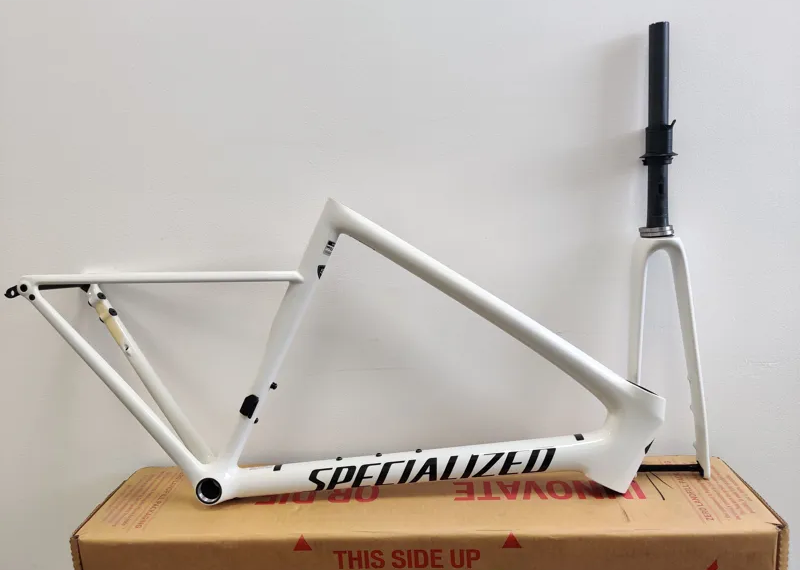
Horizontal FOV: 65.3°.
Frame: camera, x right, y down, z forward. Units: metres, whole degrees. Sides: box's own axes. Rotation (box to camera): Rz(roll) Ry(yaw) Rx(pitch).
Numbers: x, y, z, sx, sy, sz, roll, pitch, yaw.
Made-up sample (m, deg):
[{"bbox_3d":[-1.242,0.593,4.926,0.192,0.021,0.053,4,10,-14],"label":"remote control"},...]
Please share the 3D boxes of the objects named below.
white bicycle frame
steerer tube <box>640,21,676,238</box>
[{"bbox_3d":[-0.057,0.101,0.963,1.020,0.468,0.170,-2,4,5],"label":"white bicycle frame"},{"bbox_3d":[0.372,-0.221,0.899,0.052,0.303,0.053,-2,8,4],"label":"steerer tube"}]

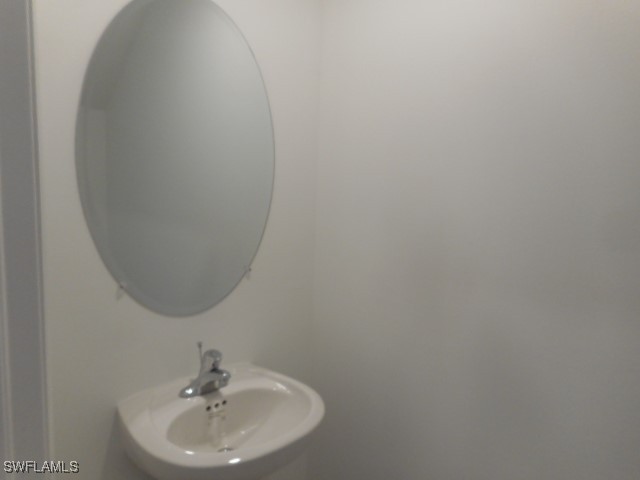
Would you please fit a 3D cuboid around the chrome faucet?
[{"bbox_3d":[-0.298,0.367,1.294,0.157,0.125,0.148,-5,10,-44],"label":"chrome faucet"}]

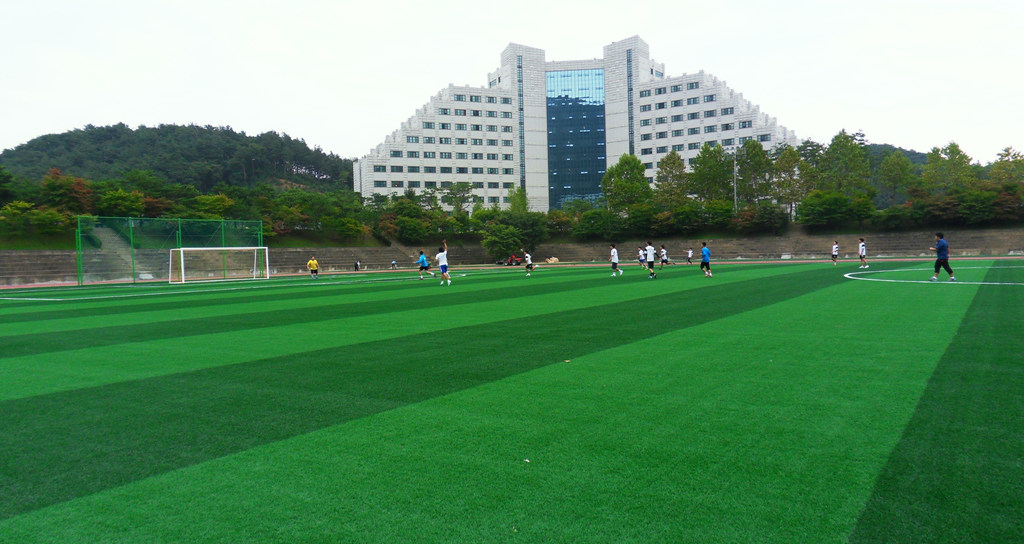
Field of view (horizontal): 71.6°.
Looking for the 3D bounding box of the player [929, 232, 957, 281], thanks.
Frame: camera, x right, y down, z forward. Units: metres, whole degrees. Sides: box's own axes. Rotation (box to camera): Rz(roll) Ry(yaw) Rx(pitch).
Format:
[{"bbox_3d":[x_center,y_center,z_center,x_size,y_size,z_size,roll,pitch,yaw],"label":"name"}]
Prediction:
[{"bbox_3d":[15.704,-0.540,25.900,0.800,1.780,0.560,0,2,44],"label":"player"}]

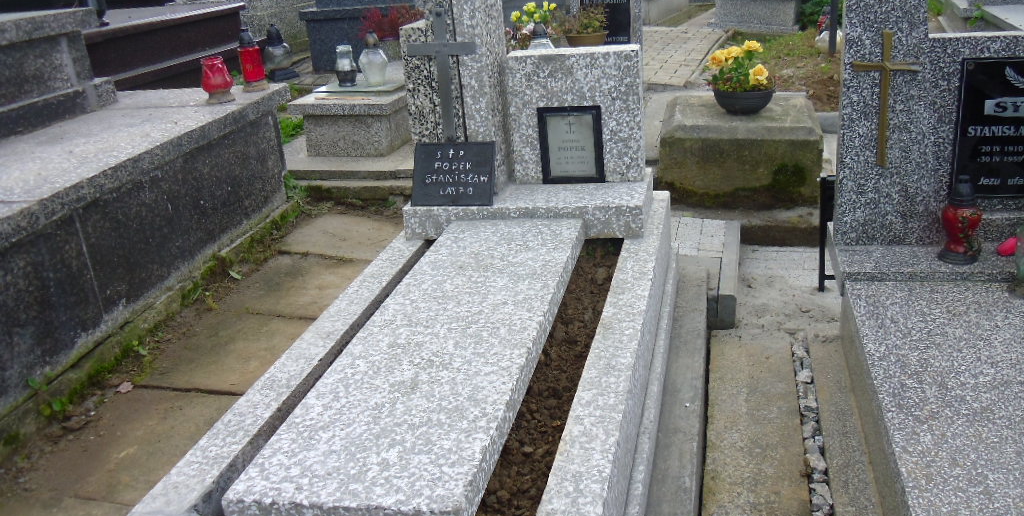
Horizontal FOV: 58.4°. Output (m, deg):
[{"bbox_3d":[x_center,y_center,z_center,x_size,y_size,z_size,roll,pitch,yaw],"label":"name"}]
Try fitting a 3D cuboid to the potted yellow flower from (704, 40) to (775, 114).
[{"bbox_3d":[1.111,-0.882,4.481,0.330,0.320,0.300,1,22,15],"label":"potted yellow flower"}]

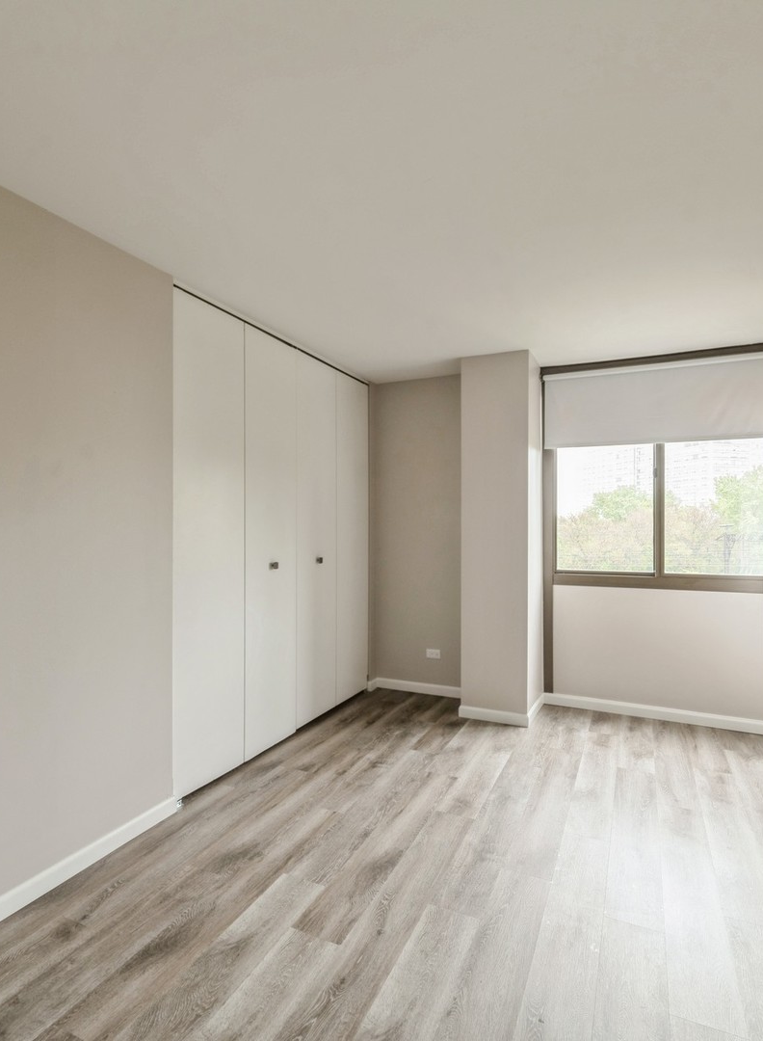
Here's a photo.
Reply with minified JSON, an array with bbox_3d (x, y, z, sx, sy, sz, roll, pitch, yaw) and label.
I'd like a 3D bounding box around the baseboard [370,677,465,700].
[{"bbox_3d":[0.288,1.314,3.995,0.801,0.083,0.155,0,0,24],"label":"baseboard"}]

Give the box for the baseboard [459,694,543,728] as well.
[{"bbox_3d":[0.869,1.314,3.727,0.483,0.083,0.541,0,0,24],"label":"baseboard"}]

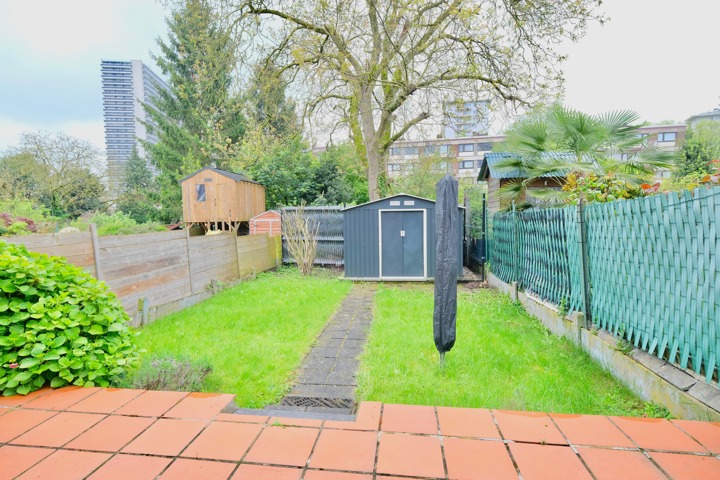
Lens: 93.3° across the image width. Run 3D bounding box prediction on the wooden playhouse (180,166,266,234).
[{"bbox_3d":[-6.674,-1.690,17.285,2.800,3.500,3.500,0,3,7],"label":"wooden playhouse"}]

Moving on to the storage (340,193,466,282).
[{"bbox_3d":[1.141,-0.118,8.791,2.800,1.970,1.900,0,3,7],"label":"storage"}]

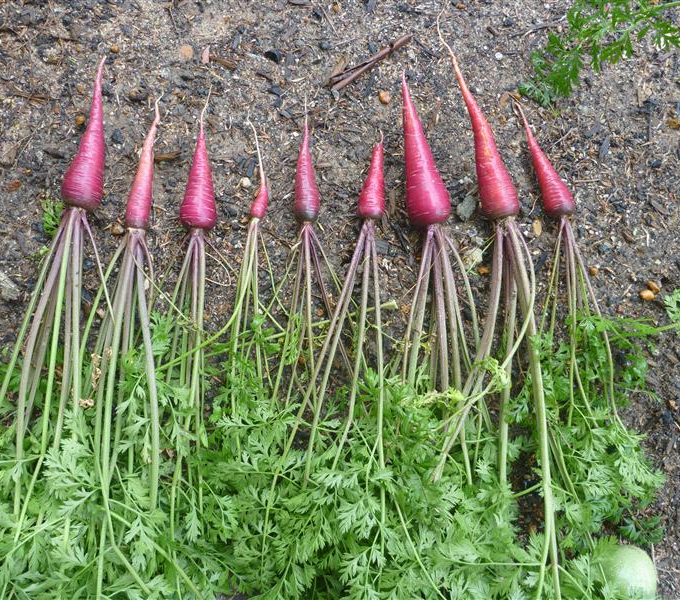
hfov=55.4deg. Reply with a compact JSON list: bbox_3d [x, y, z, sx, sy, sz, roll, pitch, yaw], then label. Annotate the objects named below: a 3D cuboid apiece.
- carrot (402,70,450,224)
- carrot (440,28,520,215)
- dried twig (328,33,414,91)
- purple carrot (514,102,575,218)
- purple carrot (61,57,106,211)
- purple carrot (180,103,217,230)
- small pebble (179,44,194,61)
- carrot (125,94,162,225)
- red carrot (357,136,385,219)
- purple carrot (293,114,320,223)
[{"bbox_3d":[0.084,-0.174,0.707,0.046,0.045,0.205,-5,68,-2],"label":"carrot"},{"bbox_3d":[0.147,-0.207,0.722,0.046,0.042,0.258,-10,68,-4],"label":"carrot"},{"bbox_3d":[0.038,-0.281,0.768,0.121,0.014,0.018,-36,72,-13],"label":"dried twig"},{"bbox_3d":[0.219,-0.159,0.706,0.036,0.035,0.151,-11,68,-4],"label":"purple carrot"},{"bbox_3d":[-0.274,-0.194,0.716,0.048,0.043,0.205,-2,68,-1],"label":"purple carrot"},{"bbox_3d":[-0.151,-0.153,0.702,0.039,0.038,0.163,-3,68,-1],"label":"purple carrot"},{"bbox_3d":[-0.184,-0.297,0.776,0.017,0.011,0.020,0,68,0],"label":"small pebble"},{"bbox_3d":[-0.214,-0.157,0.709,0.030,0.027,0.166,-1,68,0],"label":"carrot"},{"bbox_3d":[0.039,-0.136,0.700,0.032,0.029,0.102,8,68,3],"label":"red carrot"},{"bbox_3d":[-0.036,-0.149,0.707,0.027,0.026,0.135,-2,68,-1],"label":"purple carrot"}]

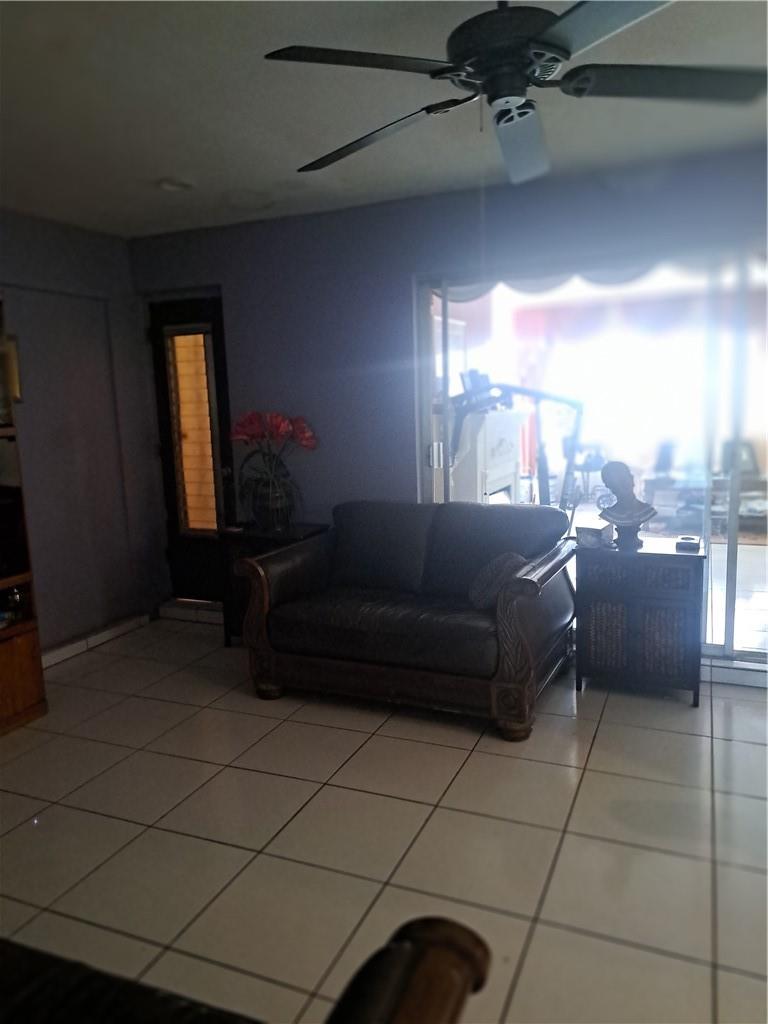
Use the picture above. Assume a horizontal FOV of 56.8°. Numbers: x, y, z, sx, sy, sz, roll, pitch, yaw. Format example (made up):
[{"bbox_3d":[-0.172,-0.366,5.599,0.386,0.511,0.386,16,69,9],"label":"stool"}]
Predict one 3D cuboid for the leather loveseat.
[{"bbox_3d":[0.150,0.441,3.614,1.500,0.903,0.908,1,8,25],"label":"leather loveseat"}]

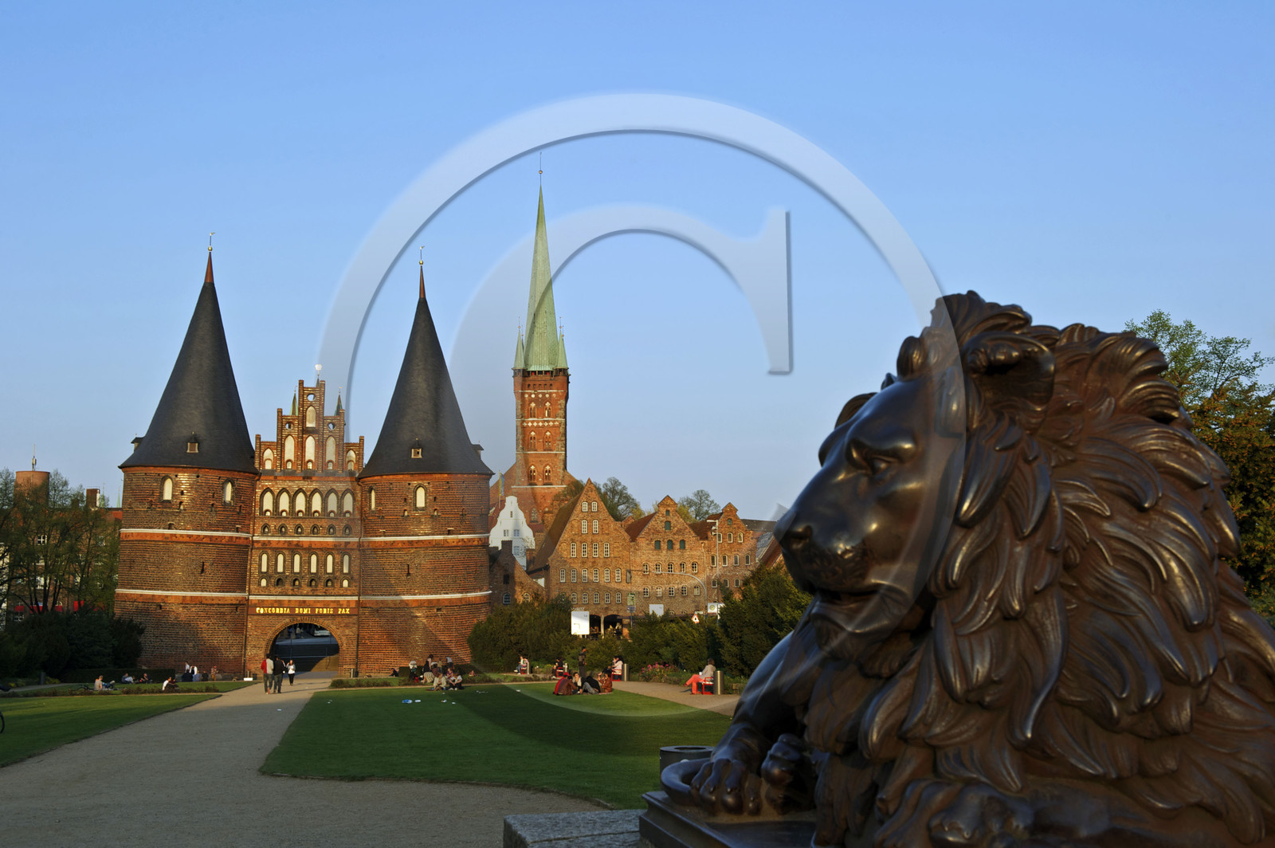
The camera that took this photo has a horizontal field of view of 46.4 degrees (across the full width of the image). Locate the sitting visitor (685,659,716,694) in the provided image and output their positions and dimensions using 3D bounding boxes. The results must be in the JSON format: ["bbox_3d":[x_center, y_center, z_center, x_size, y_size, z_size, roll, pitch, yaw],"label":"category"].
[{"bbox_3d":[2.373,9.432,55.500,1.100,1.310,0.500,-2,-9,10],"label":"sitting visitor"}]

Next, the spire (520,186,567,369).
[{"bbox_3d":[-22.357,-33.688,349.267,11.500,45.690,11.500,0,-9,0],"label":"spire"}]

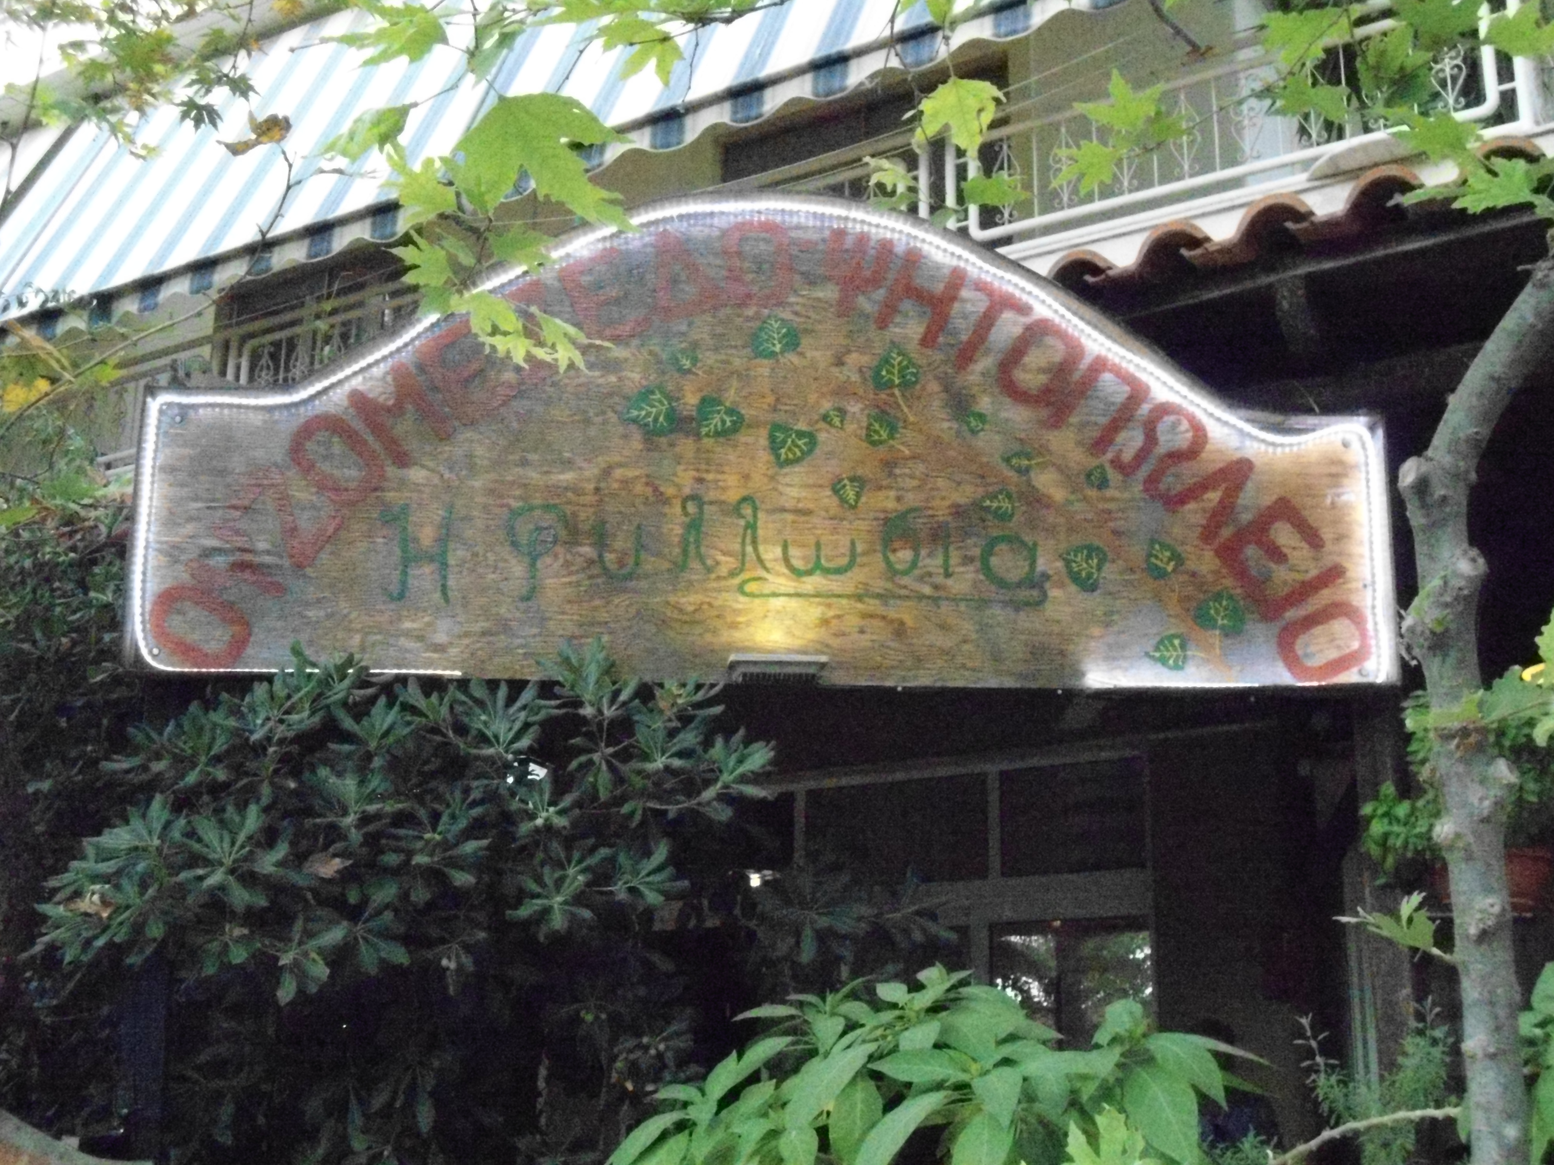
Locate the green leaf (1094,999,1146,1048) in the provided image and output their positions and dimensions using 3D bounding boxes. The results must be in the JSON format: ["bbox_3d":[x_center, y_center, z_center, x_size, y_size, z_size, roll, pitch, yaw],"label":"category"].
[{"bbox_3d":[0.373,0.480,2.150,0.056,0.052,0.035,0,-12,0],"label":"green leaf"}]

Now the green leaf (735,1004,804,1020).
[{"bbox_3d":[-0.007,0.468,2.150,0.075,0.019,0.035,0,-12,0],"label":"green leaf"}]

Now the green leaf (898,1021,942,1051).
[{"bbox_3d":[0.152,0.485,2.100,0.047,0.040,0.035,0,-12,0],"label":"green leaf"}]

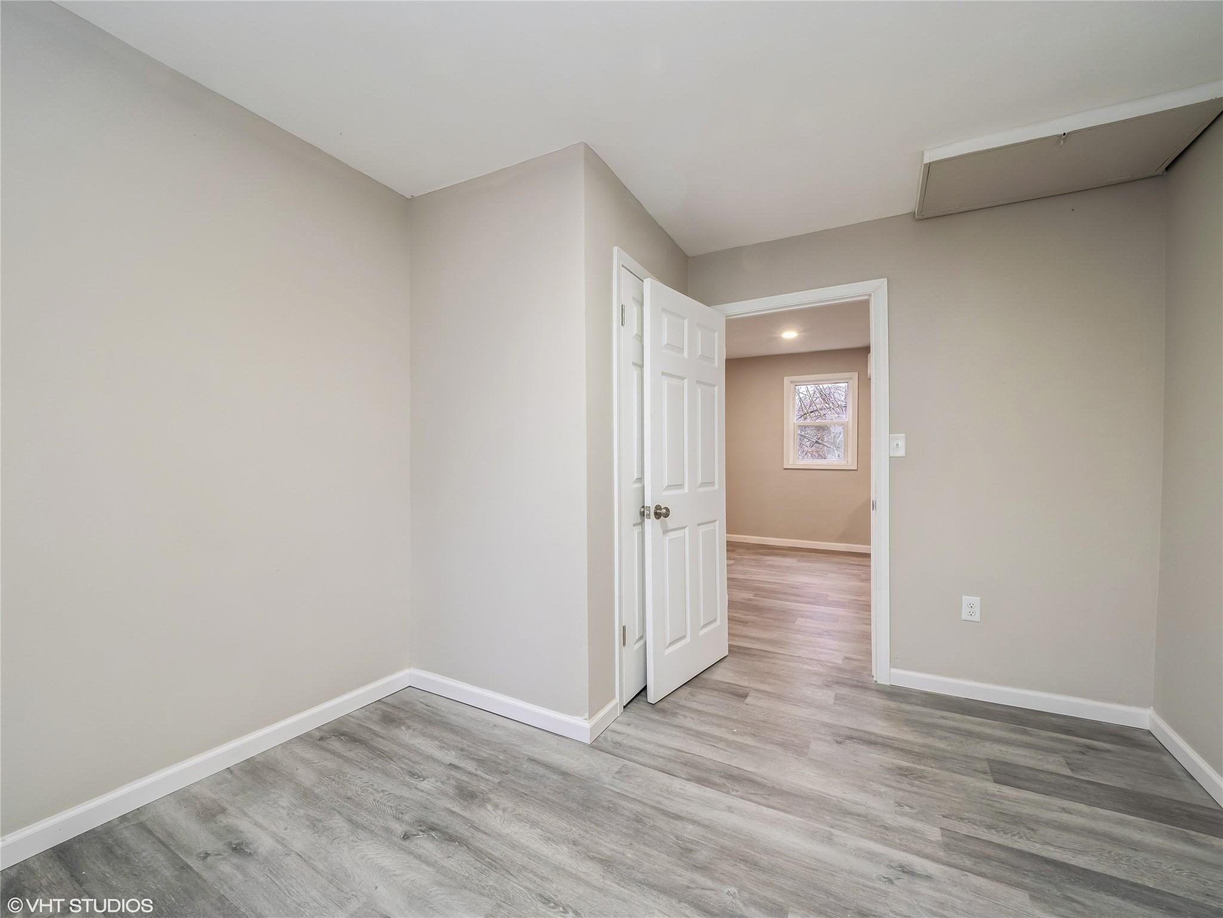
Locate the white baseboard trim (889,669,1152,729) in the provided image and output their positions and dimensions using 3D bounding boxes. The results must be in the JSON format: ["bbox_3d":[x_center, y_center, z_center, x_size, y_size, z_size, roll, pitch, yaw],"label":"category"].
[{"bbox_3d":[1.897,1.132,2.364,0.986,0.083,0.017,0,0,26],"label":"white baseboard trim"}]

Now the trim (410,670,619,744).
[{"bbox_3d":[-0.512,1.139,2.423,1.099,0.083,0.251,0,0,29],"label":"trim"}]

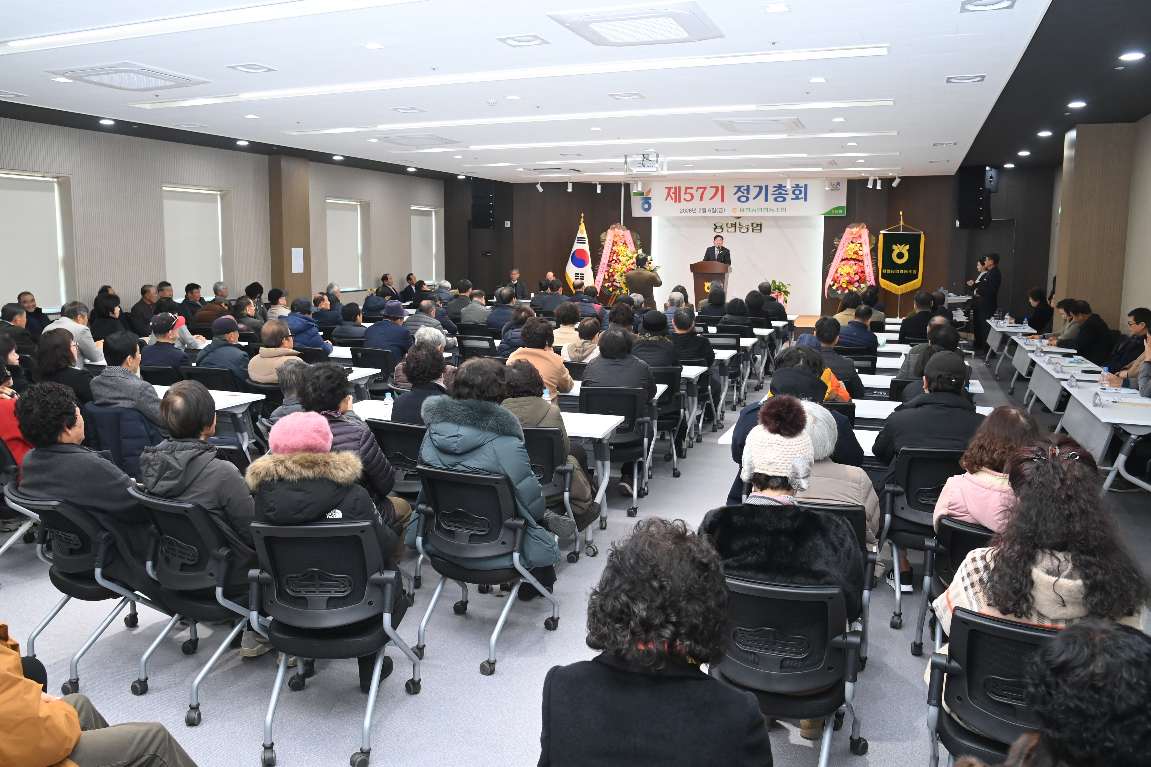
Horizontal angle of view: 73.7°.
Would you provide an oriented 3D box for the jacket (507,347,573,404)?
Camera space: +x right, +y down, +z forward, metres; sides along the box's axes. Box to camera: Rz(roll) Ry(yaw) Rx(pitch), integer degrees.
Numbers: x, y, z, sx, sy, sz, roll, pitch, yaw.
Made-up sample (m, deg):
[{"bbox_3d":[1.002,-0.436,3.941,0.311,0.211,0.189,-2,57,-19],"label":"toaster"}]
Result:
[{"bbox_3d":[-0.266,0.018,5.752,0.520,0.620,0.450,5,11,27],"label":"jacket"}]

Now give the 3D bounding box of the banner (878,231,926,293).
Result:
[{"bbox_3d":[7.038,-2.610,16.583,0.932,1.363,0.060,5,11,23],"label":"banner"}]

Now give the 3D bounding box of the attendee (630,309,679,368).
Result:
[{"bbox_3d":[0.740,0.017,6.488,0.540,1.300,0.780,5,11,23],"label":"attendee"}]

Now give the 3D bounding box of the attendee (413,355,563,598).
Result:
[{"bbox_3d":[-0.364,0.505,3.682,0.590,1.300,0.760,6,11,25],"label":"attendee"}]

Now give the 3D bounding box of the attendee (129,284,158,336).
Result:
[{"bbox_3d":[-5.109,-0.548,9.555,0.750,1.320,0.520,-1,10,-6],"label":"attendee"}]

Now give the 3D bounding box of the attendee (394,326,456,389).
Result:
[{"bbox_3d":[-0.906,0.206,5.338,0.480,1.210,0.680,7,12,29],"label":"attendee"}]

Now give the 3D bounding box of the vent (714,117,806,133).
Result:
[{"bbox_3d":[2.214,-3.079,9.178,0.950,0.060,0.930,5,11,22],"label":"vent"}]

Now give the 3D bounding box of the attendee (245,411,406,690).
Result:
[{"bbox_3d":[-0.911,0.670,3.042,0.600,1.180,0.720,1,10,-1],"label":"attendee"}]

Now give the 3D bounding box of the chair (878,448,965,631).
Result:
[{"bbox_3d":[1.764,0.721,3.772,0.550,0.840,0.560,3,11,14],"label":"chair"}]

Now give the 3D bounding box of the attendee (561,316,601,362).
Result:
[{"bbox_3d":[0.089,0.030,6.627,0.480,1.200,0.750,6,11,26],"label":"attendee"}]

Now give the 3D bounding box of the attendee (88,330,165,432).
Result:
[{"bbox_3d":[-2.482,0.293,4.638,0.540,1.250,0.700,6,12,28],"label":"attendee"}]

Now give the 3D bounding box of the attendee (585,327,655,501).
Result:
[{"bbox_3d":[0.317,0.212,5.469,0.540,1.260,0.750,3,10,17],"label":"attendee"}]

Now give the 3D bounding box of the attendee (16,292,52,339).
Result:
[{"bbox_3d":[-5.456,-0.297,7.780,0.750,1.250,0.500,6,11,28],"label":"attendee"}]

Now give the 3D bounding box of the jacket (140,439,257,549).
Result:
[{"bbox_3d":[-1.447,0.461,3.052,0.530,0.660,0.440,6,11,31],"label":"jacket"}]

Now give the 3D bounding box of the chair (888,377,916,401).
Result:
[{"bbox_3d":[2.522,0.366,5.751,0.550,0.840,0.560,4,11,17],"label":"chair"}]

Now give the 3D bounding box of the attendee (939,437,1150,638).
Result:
[{"bbox_3d":[1.377,0.762,2.287,0.580,1.270,0.750,5,11,26],"label":"attendee"}]

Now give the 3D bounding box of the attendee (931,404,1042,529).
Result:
[{"bbox_3d":[1.657,0.687,3.018,0.490,1.230,0.750,5,11,23],"label":"attendee"}]

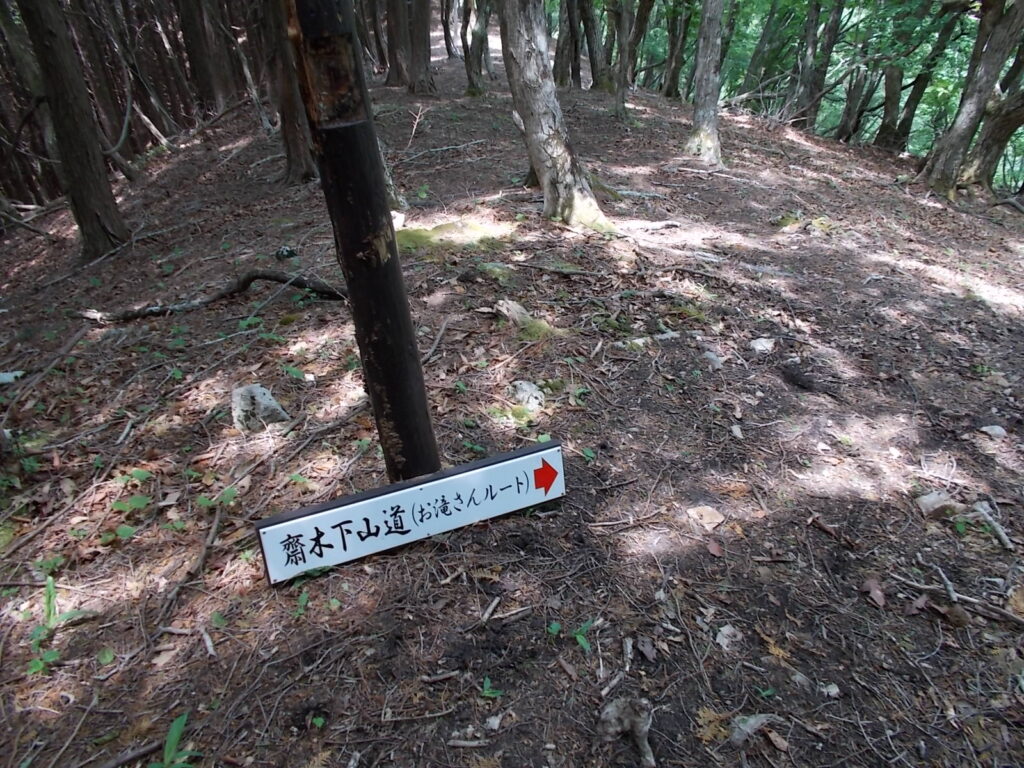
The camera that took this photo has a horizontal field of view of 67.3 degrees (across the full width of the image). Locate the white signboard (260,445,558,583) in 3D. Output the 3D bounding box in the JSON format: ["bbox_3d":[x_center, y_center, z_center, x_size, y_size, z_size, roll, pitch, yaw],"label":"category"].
[{"bbox_3d":[-0.203,0.279,1.738,0.706,0.144,0.031,-14,27,-19],"label":"white signboard"}]

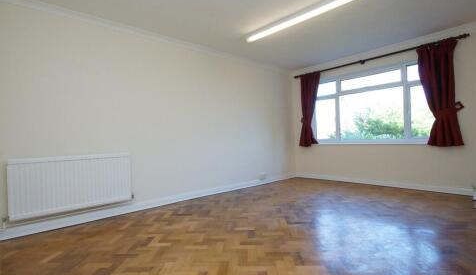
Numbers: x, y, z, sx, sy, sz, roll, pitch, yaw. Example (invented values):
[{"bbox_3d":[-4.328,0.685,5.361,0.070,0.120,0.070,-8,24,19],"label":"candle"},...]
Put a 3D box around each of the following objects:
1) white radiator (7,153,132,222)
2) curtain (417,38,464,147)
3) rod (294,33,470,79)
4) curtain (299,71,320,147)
[{"bbox_3d":[-1.847,0.524,2.444,1.097,0.598,0.110,-2,-1,-37],"label":"white radiator"},{"bbox_3d":[3.057,-0.643,3.213,0.469,1.565,0.140,-2,-1,43],"label":"curtain"},{"bbox_3d":[2.291,-1.404,3.904,2.700,0.058,0.080,-2,-1,43],"label":"rod"},{"bbox_3d":[1.562,-0.580,4.591,0.421,1.575,0.130,-2,-1,43],"label":"curtain"}]

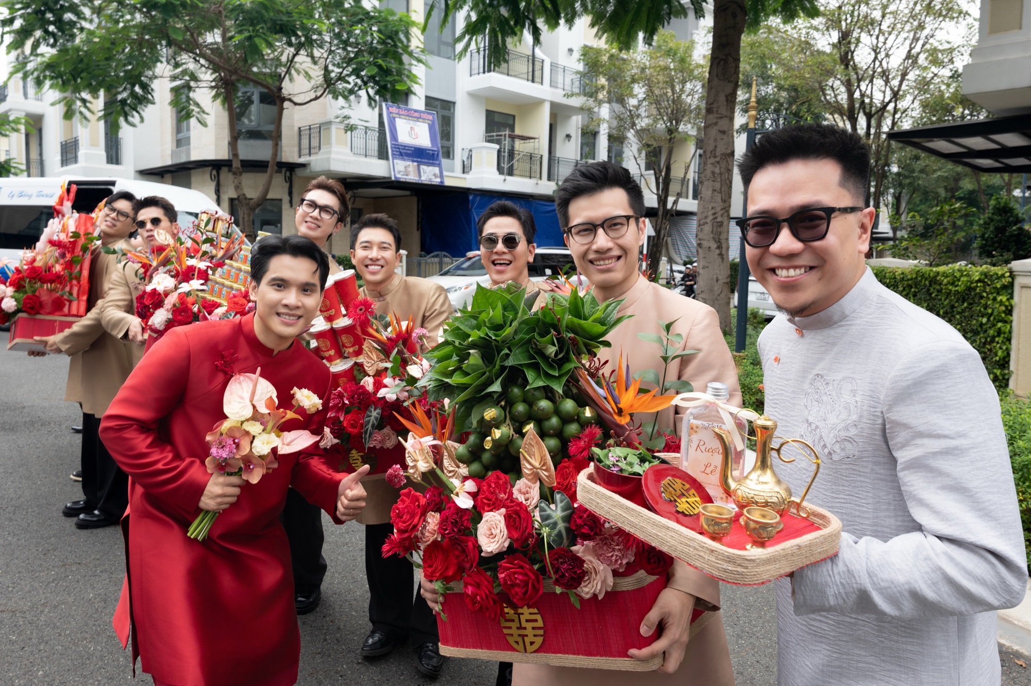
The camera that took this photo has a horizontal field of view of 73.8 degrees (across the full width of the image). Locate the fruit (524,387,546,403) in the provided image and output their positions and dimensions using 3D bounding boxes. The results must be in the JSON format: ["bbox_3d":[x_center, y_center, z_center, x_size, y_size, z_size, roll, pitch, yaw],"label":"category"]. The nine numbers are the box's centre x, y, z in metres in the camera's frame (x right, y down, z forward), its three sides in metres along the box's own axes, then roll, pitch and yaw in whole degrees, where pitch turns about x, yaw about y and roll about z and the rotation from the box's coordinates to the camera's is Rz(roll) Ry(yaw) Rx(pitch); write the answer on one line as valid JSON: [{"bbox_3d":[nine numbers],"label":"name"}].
[{"bbox_3d":[0.034,0.090,1.200,0.037,0.037,0.037,1,7,0],"label":"fruit"}]

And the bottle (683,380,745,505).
[{"bbox_3d":[0.262,0.134,0.894,0.074,0.163,0.050,7,11,33],"label":"bottle"}]

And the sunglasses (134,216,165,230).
[{"bbox_3d":[-1.750,-0.557,3.350,0.140,0.048,0.140,-12,-11,0],"label":"sunglasses"}]

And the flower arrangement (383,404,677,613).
[{"bbox_3d":[0.020,0.215,1.000,0.410,0.270,0.290,2,5,6],"label":"flower arrangement"}]

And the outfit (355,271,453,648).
[{"bbox_3d":[-0.445,0.416,2.415,0.530,1.319,0.420,2,5,5],"label":"outfit"}]

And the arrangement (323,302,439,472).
[{"bbox_3d":[-0.394,0.131,1.980,0.380,0.500,0.320,2,5,11],"label":"arrangement"}]

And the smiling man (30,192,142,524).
[{"bbox_3d":[-2.140,0.110,3.480,0.500,1.720,0.580,-4,8,-36],"label":"smiling man"}]

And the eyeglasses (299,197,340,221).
[{"bbox_3d":[-0.667,-0.471,2.419,0.145,0.050,0.135,24,11,0],"label":"eyeglasses"}]

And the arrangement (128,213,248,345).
[{"bbox_3d":[-1.379,-0.273,2.930,0.520,0.540,0.380,-1,7,-21],"label":"arrangement"}]

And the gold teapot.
[{"bbox_3d":[0.319,0.156,0.866,0.138,0.130,0.079,5,10,20],"label":"gold teapot"}]

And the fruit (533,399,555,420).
[{"bbox_3d":[0.048,0.114,1.180,0.037,0.037,0.037,1,7,0],"label":"fruit"}]

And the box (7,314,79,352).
[{"bbox_3d":[-2.250,-0.035,3.330,0.294,0.137,0.445,7,-9,-40],"label":"box"}]

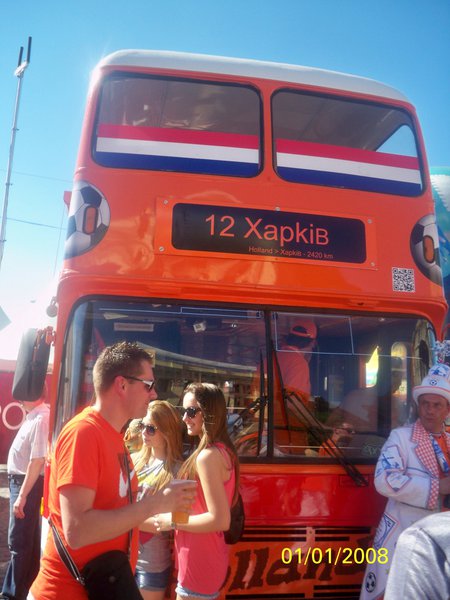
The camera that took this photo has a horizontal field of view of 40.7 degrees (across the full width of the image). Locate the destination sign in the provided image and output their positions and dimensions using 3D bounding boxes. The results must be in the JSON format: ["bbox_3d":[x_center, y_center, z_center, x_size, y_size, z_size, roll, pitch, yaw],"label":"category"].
[{"bbox_3d":[0.285,-0.399,3.712,1.220,0.290,0.050,3,-16,-11],"label":"destination sign"}]

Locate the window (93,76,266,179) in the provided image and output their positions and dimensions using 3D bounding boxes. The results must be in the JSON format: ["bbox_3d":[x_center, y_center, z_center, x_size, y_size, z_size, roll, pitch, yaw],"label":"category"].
[{"bbox_3d":[-0.279,-1.110,3.869,1.060,0.720,0.090,3,-20,-9],"label":"window"}]

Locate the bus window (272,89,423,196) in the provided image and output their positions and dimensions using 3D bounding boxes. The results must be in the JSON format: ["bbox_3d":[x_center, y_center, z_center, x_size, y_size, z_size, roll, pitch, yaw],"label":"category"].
[{"bbox_3d":[0.829,-1.044,4.083,1.060,0.720,0.090,4,-20,-13],"label":"bus window"}]

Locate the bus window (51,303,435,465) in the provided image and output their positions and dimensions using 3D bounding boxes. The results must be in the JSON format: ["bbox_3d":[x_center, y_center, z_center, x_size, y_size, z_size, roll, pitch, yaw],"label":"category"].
[{"bbox_3d":[0.245,0.495,3.644,2.300,0.920,0.200,3,-17,-11],"label":"bus window"}]

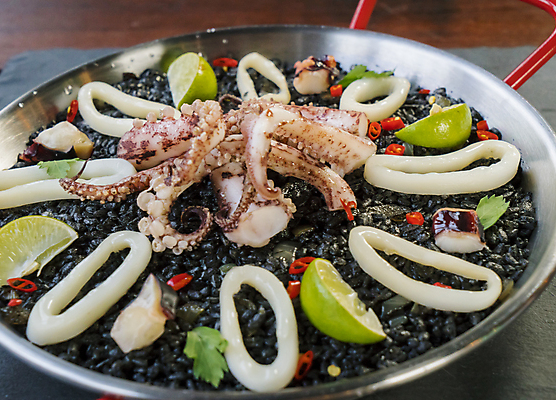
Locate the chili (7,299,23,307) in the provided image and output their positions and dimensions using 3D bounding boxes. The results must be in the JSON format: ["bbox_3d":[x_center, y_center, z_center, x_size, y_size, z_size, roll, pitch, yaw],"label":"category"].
[{"bbox_3d":[-0.132,0.051,0.586,0.008,0.003,0.004,4,37,11],"label":"chili"}]

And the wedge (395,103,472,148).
[{"bbox_3d":[0.091,-0.046,0.678,0.051,0.027,0.026,-20,39,-20],"label":"wedge"}]

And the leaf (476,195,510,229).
[{"bbox_3d":[0.113,0.006,0.616,0.019,0.007,0.025,14,40,23],"label":"leaf"}]

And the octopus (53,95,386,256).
[{"bbox_3d":[-0.035,-0.017,0.640,0.178,0.043,0.095,-4,37,0],"label":"octopus"}]

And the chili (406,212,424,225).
[{"bbox_3d":[0.073,0.010,0.624,0.009,0.006,0.007,-4,37,0],"label":"chili"}]

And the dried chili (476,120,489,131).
[{"bbox_3d":[0.121,-0.044,0.691,0.007,0.005,0.006,-4,37,0],"label":"dried chili"}]

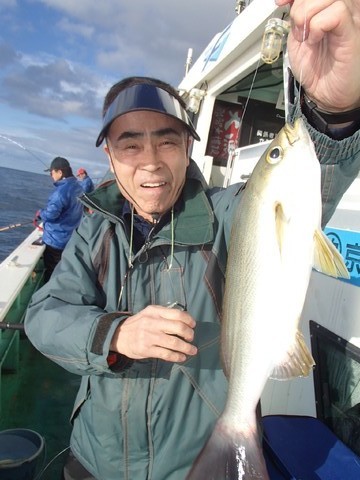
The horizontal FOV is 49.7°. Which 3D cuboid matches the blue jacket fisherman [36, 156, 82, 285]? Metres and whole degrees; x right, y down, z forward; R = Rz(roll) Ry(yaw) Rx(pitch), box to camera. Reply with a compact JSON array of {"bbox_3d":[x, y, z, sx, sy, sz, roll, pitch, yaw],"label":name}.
[{"bbox_3d":[-1.250,0.040,3.920,0.520,1.740,0.540,9,6,1],"label":"blue jacket fisherman"}]

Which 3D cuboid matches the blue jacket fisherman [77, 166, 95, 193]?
[{"bbox_3d":[-1.940,-0.500,7.400,0.480,1.720,0.520,7,6,-18],"label":"blue jacket fisherman"}]

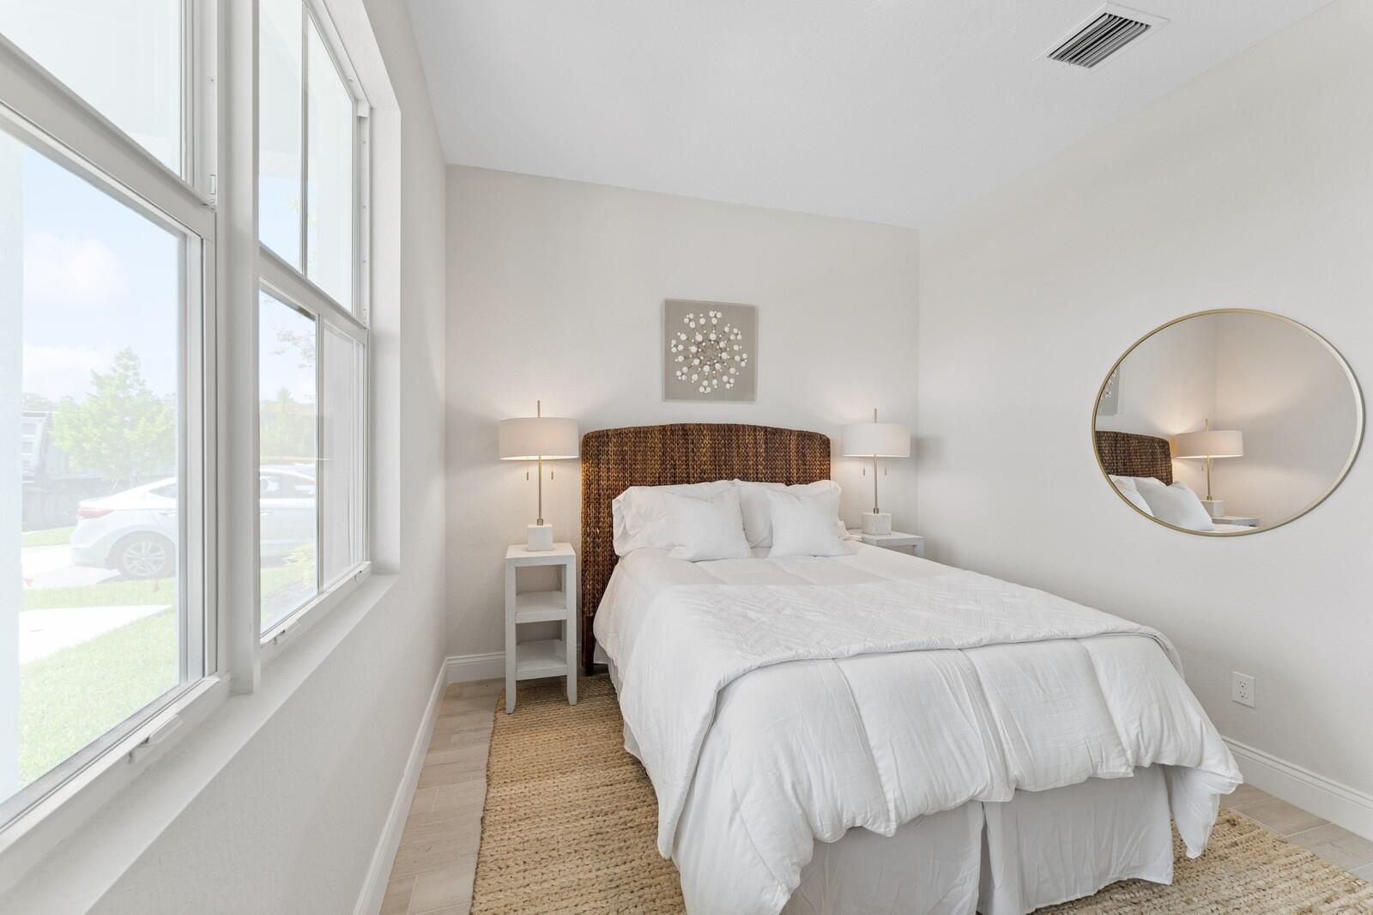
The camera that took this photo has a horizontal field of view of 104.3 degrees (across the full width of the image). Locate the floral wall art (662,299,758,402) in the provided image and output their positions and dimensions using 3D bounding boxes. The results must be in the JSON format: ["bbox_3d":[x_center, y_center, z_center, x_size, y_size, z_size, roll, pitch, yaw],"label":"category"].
[{"bbox_3d":[0.151,-0.648,3.298,0.605,0.610,0.040,0,1,-18],"label":"floral wall art"}]

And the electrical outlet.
[{"bbox_3d":[2.162,0.900,2.071,0.009,0.115,0.070,0,1,-18],"label":"electrical outlet"}]

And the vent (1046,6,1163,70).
[{"bbox_3d":[1.574,-1.573,2.038,0.305,0.025,0.285,0,1,-18],"label":"vent"}]

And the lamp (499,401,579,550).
[{"bbox_3d":[-0.765,0.093,2.806,0.404,0.780,0.404,0,1,-18],"label":"lamp"}]

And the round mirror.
[{"bbox_3d":[2.115,-0.134,2.184,0.030,0.905,0.890,0,1,-18],"label":"round mirror"}]

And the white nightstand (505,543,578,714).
[{"bbox_3d":[-0.767,0.859,2.808,0.340,0.752,0.380,0,1,-18],"label":"white nightstand"}]

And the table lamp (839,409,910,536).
[{"bbox_3d":[1.202,0.087,3.391,0.408,0.785,0.408,0,1,-18],"label":"table lamp"}]

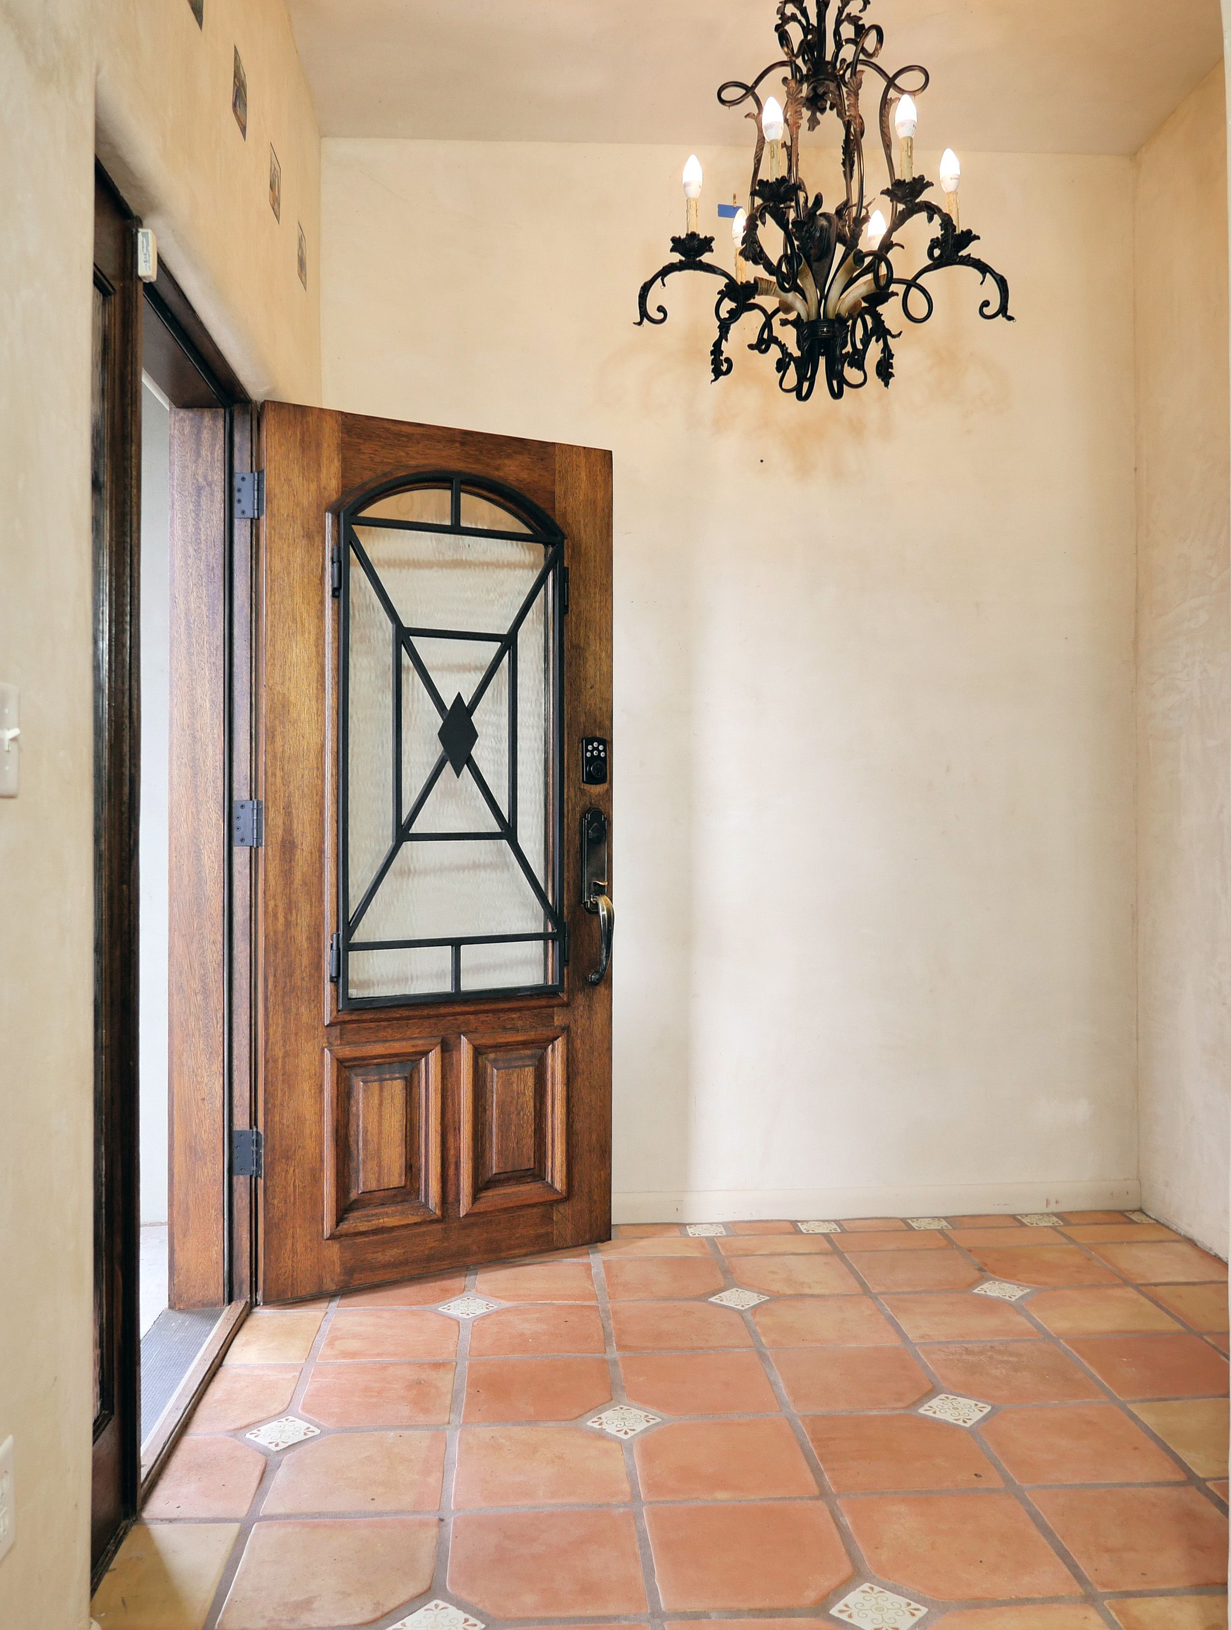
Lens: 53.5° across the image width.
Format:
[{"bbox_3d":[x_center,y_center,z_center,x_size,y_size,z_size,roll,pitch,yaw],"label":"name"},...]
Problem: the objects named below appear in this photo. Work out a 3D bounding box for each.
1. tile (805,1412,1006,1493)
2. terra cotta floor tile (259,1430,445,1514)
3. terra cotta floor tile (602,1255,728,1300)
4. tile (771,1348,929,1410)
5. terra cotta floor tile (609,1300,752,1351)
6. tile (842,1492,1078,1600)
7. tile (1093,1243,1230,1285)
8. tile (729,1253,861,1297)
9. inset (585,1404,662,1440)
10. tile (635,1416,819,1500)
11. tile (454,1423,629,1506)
[{"bbox_3d":[0.493,1.115,2.131,0.282,0.015,0.253,0,0,-4],"label":"tile"},{"bbox_3d":[-0.441,1.146,2.116,0.298,0.020,0.264,0,0,-4],"label":"terra cotta floor tile"},{"bbox_3d":[0.121,1.143,2.994,0.288,0.016,0.260,0,0,-3],"label":"terra cotta floor tile"},{"bbox_3d":[0.483,1.146,2.468,0.298,0.020,0.264,0,0,-4],"label":"tile"},{"bbox_3d":[0.144,1.118,2.660,0.282,0.015,0.253,0,0,-4],"label":"terra cotta floor tile"},{"bbox_3d":[0.513,1.113,1.856,0.282,0.015,0.253,0,0,-4],"label":"tile"},{"bbox_3d":[1.395,1.143,3.106,0.290,0.016,0.266,0,0,-5],"label":"tile"},{"bbox_3d":[0.433,1.119,2.958,0.282,0.015,0.253,0,0,-4],"label":"tile"},{"bbox_3d":[0.016,1.141,2.287,0.100,0.012,0.100,0,0,41],"label":"inset"},{"bbox_3d":[0.186,1.146,2.161,0.298,0.020,0.264,0,0,-4],"label":"tile"},{"bbox_3d":[-0.127,1.143,2.135,0.293,0.016,0.264,0,0,-4],"label":"tile"}]

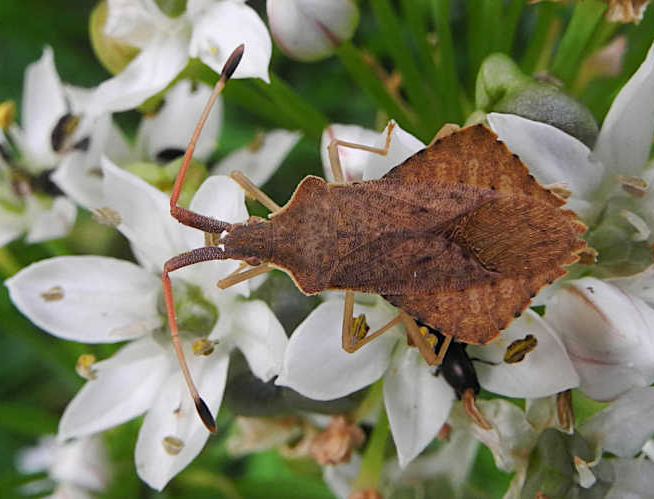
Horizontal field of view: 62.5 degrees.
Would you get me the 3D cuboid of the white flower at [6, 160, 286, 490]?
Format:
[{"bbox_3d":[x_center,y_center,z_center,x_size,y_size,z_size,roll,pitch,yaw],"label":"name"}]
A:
[{"bbox_3d":[-0.006,0.002,0.018,0.009,0.010,0.004,1,6,11],"label":"white flower"}]

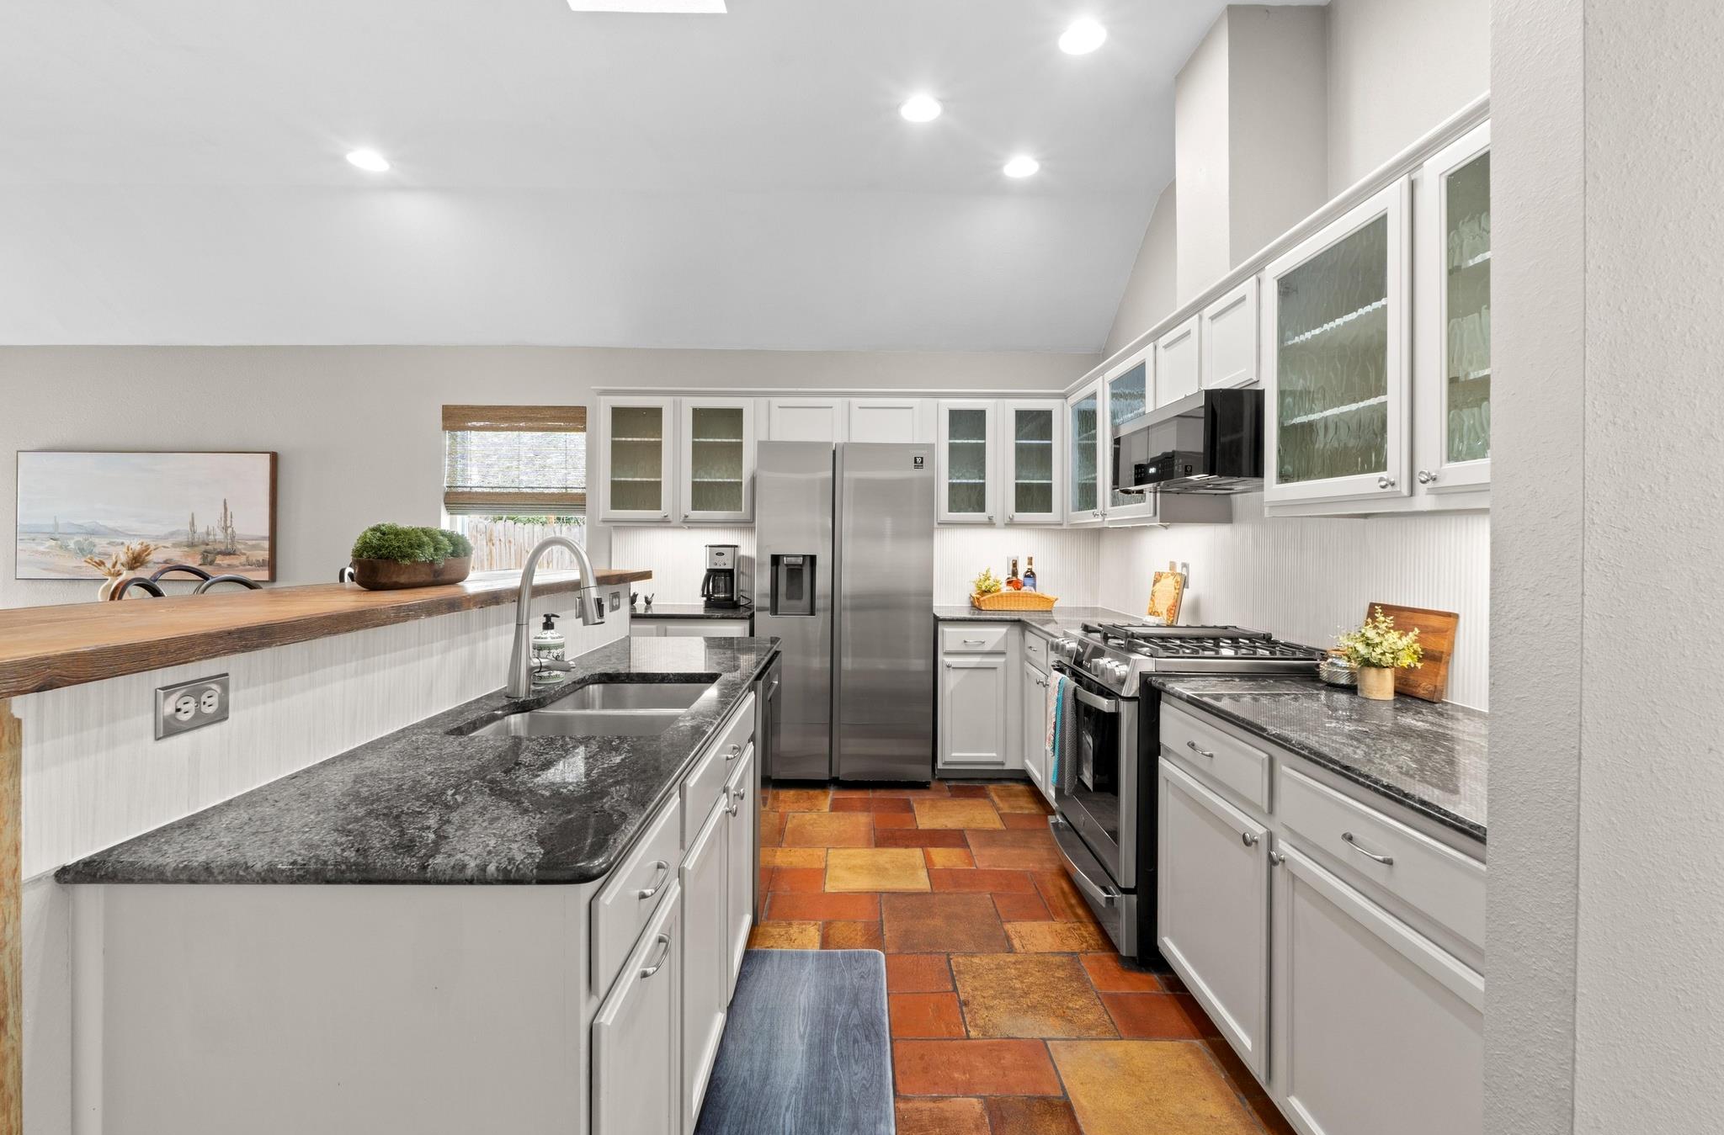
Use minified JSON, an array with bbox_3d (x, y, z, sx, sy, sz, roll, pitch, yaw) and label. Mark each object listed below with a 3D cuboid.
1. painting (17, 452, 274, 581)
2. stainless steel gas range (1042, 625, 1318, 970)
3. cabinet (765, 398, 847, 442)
[{"bbox_3d":[-4.290,-0.306,4.314,1.493,0.758,0.045,0,2,-1],"label":"painting"},{"bbox_3d":[1.131,0.730,2.551,0.734,0.956,0.764,0,2,0],"label":"stainless steel gas range"},{"bbox_3d":[-0.320,-0.813,4.220,0.452,0.300,0.336,0,2,-1],"label":"cabinet"}]

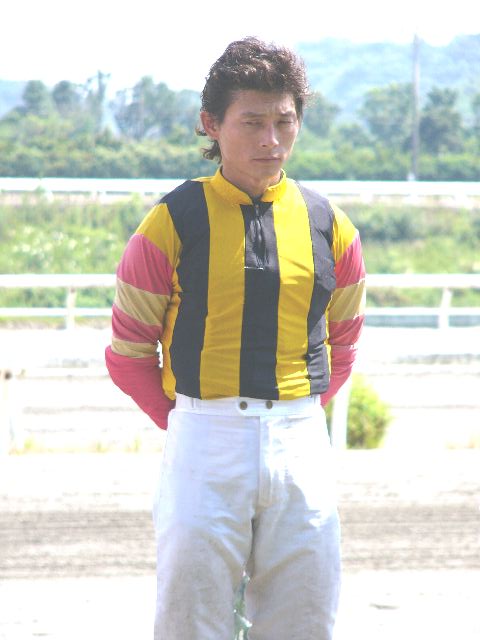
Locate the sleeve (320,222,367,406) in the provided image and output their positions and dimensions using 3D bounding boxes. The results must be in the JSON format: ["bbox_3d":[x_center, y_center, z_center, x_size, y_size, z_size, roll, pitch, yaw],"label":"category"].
[{"bbox_3d":[0.166,-0.003,7.680,0.125,0.380,0.185,-1,2,-20],"label":"sleeve"}]

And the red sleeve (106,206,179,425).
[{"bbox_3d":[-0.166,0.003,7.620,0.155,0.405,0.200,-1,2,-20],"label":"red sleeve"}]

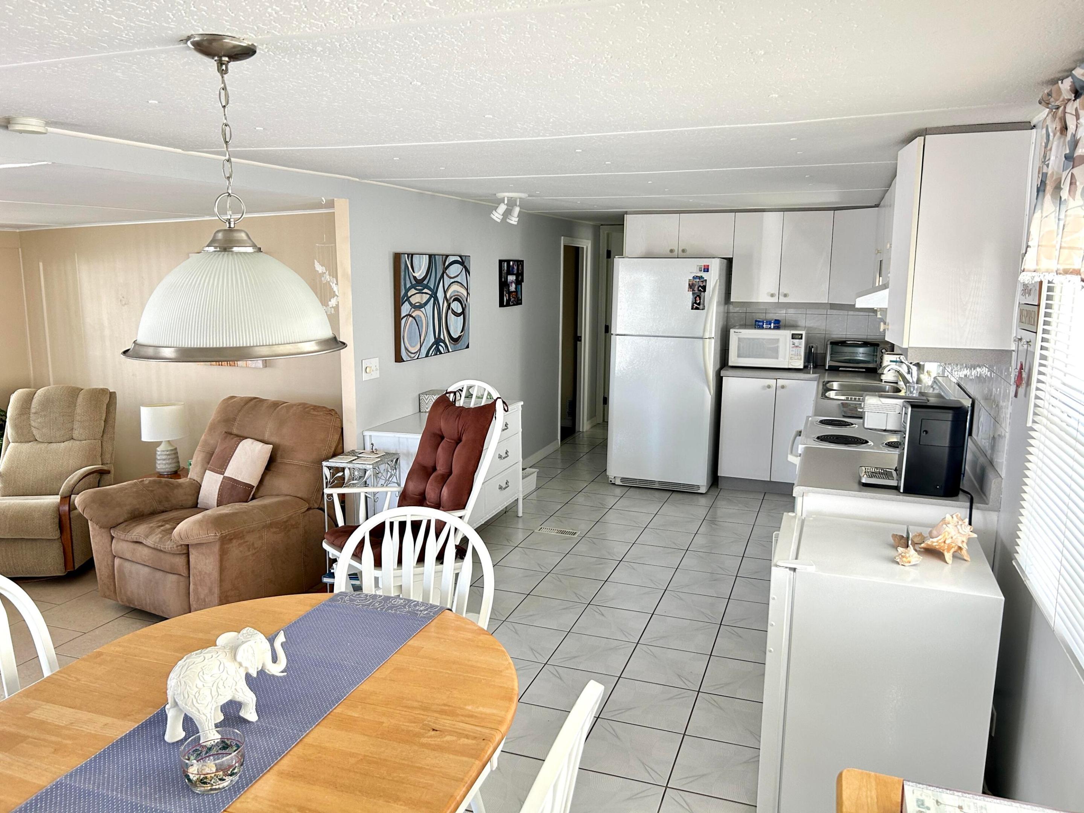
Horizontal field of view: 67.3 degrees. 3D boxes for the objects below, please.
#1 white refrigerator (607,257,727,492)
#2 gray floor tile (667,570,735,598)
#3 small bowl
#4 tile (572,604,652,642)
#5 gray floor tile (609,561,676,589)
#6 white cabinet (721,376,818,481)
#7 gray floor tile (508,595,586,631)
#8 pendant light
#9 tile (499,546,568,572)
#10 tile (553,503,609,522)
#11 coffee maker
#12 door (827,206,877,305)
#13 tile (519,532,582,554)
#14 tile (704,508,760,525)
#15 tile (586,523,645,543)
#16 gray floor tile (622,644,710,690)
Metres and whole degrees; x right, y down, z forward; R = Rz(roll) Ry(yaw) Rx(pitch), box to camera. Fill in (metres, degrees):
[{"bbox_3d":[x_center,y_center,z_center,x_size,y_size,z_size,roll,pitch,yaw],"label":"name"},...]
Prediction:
[{"bbox_3d":[1.014,-0.286,6.491,0.793,1.770,0.747,4,11,19],"label":"white refrigerator"},{"bbox_3d":[0.880,0.972,4.458,0.329,0.010,0.329,4,11,19],"label":"gray floor tile"},{"bbox_3d":[-0.625,0.678,1.555,0.114,0.070,0.114,1,10,0],"label":"small bowl"},{"bbox_3d":[0.341,1.051,3.931,0.325,0.010,0.322,4,11,20],"label":"tile"},{"bbox_3d":[0.567,0.949,4.567,0.329,0.010,0.329,4,11,19],"label":"gray floor tile"},{"bbox_3d":[1.780,0.132,6.370,0.674,0.780,0.591,4,11,19],"label":"white cabinet"},{"bbox_3d":[0.032,1.028,4.041,0.325,0.010,0.322,4,11,20],"label":"gray floor tile"},{"bbox_3d":[-0.603,-0.397,1.568,0.418,0.574,0.418,4,11,20],"label":"pendant light"},{"bbox_3d":[-0.056,0.911,4.817,0.330,0.010,0.330,4,11,19],"label":"tile"},{"bbox_3d":[0.282,0.751,5.743,0.330,0.010,0.330,4,11,19],"label":"tile"},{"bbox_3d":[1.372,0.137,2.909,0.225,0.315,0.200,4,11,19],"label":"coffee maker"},{"bbox_3d":[2.229,-1.072,5.849,0.025,0.671,0.415,-4,11,-25],"label":"door"},{"bbox_3d":[0.055,0.844,5.056,0.325,0.010,0.322,4,11,20],"label":"tile"},{"bbox_3d":[1.318,0.758,5.645,0.325,0.010,0.325,4,11,19],"label":"tile"},{"bbox_3d":[0.483,0.827,5.324,0.330,0.010,0.330,4,11,19],"label":"tile"},{"bbox_3d":[0.545,1.139,3.559,0.330,0.010,0.330,4,11,19],"label":"gray floor tile"}]

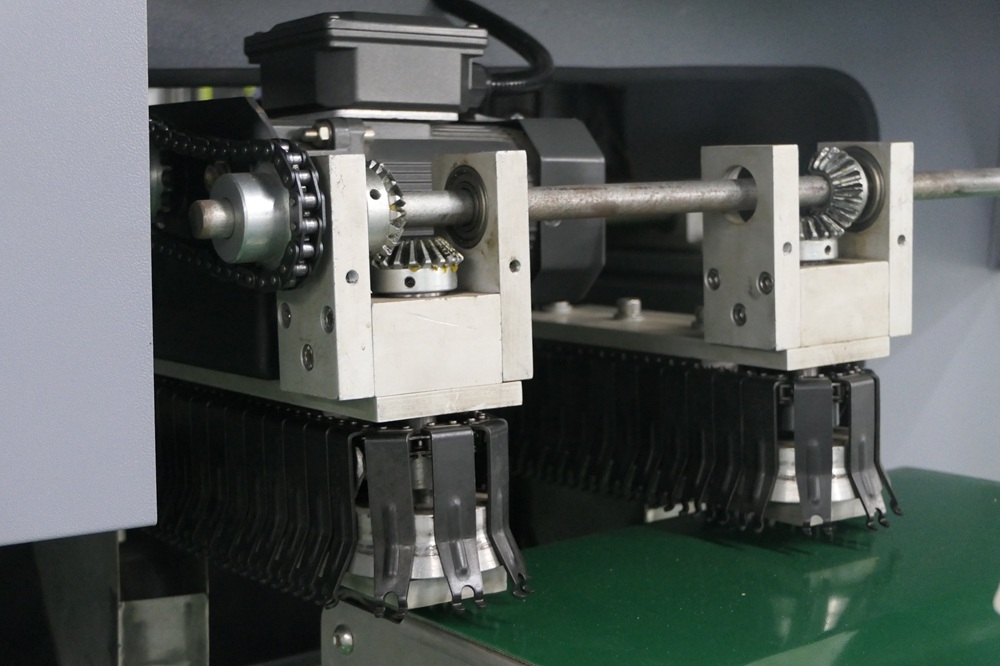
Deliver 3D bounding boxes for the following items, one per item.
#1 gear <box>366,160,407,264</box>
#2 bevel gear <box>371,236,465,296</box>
[{"bbox_3d":[-0.069,-0.064,0.870,0.027,0.056,0.056,-6,7,-34],"label":"gear"},{"bbox_3d":[-0.047,-0.037,0.887,0.056,0.027,0.056,-2,6,0],"label":"bevel gear"}]

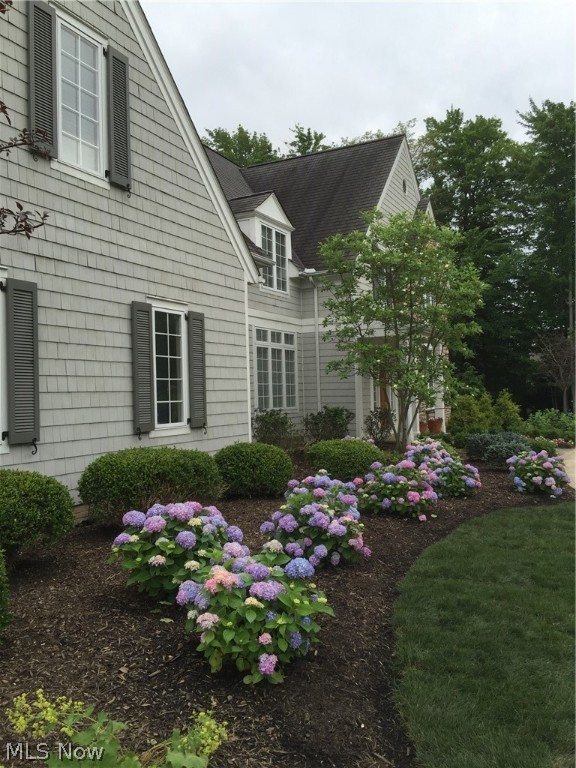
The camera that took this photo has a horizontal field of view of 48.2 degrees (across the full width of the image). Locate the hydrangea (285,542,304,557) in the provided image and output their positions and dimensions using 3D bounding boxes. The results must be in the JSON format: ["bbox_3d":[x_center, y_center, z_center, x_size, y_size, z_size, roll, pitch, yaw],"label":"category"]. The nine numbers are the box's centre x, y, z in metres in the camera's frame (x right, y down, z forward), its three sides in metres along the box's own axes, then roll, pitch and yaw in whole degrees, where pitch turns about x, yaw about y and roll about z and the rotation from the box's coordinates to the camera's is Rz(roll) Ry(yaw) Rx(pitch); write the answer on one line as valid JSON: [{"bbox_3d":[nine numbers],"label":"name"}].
[{"bbox_3d":[0.052,1.325,5.150,0.155,0.115,0.140,-2,-1,0],"label":"hydrangea"}]

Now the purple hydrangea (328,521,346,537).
[{"bbox_3d":[0.400,1.168,5.200,0.145,0.125,0.135,-2,-1,0],"label":"purple hydrangea"}]

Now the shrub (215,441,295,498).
[{"bbox_3d":[-0.543,1.317,10.054,1.200,0.800,1.250,-2,-1,0],"label":"shrub"}]

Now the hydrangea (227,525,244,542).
[{"bbox_3d":[-0.416,1.185,5.100,0.145,0.140,0.140,-2,-1,0],"label":"hydrangea"}]

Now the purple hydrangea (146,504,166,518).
[{"bbox_3d":[-1.063,1.033,5.200,0.165,0.125,0.160,-2,-1,0],"label":"purple hydrangea"}]

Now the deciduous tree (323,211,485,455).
[{"bbox_3d":[2.990,-1.423,16.800,4.250,6.250,4.100,-2,-1,0],"label":"deciduous tree"}]

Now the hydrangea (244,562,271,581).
[{"bbox_3d":[-0.152,0.933,3.200,0.127,0.087,0.120,-2,-1,-3],"label":"hydrangea"}]

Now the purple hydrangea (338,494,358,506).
[{"bbox_3d":[0.527,1.014,5.600,0.171,0.103,0.162,-2,-1,5],"label":"purple hydrangea"}]

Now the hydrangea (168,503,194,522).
[{"bbox_3d":[-0.737,0.889,4.450,0.176,0.137,0.167,-1,-1,-10],"label":"hydrangea"}]

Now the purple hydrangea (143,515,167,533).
[{"bbox_3d":[-1.044,1.091,5.030,0.180,0.140,0.170,-2,-1,0],"label":"purple hydrangea"}]

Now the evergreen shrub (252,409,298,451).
[{"bbox_3d":[-0.258,0.941,13.300,0.951,0.842,0.903,-2,-1,-1],"label":"evergreen shrub"}]

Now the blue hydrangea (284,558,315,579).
[{"bbox_3d":[0.057,0.918,3.200,0.146,0.096,0.139,-2,-1,1],"label":"blue hydrangea"}]

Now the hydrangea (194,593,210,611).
[{"bbox_3d":[-0.465,1.176,3.480,0.093,0.100,0.095,-2,-1,0],"label":"hydrangea"}]

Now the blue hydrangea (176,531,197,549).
[{"bbox_3d":[-0.781,1.192,4.900,0.165,0.150,0.160,-2,-1,0],"label":"blue hydrangea"}]

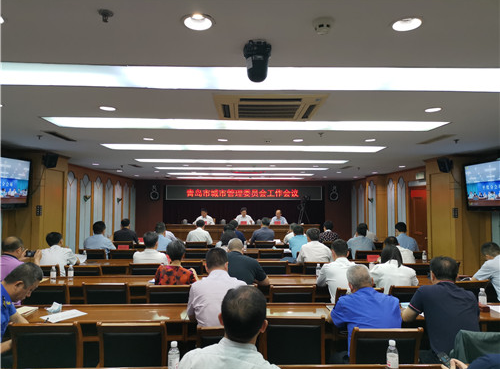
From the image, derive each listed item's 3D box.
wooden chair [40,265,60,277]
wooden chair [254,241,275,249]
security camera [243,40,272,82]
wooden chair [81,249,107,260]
[{"bbox_3d":[-2.754,1.529,5.383,0.470,0.880,0.540,0,-3,-2],"label":"wooden chair"},{"bbox_3d":[0.313,1.649,8.365,0.450,0.885,0.540,0,-3,-2],"label":"wooden chair"},{"bbox_3d":[0.041,-0.677,2.130,0.145,0.205,0.165,0,-3,-2],"label":"security camera"},{"bbox_3d":[-2.792,1.610,7.136,0.470,0.880,0.540,0,-3,-2],"label":"wooden chair"}]

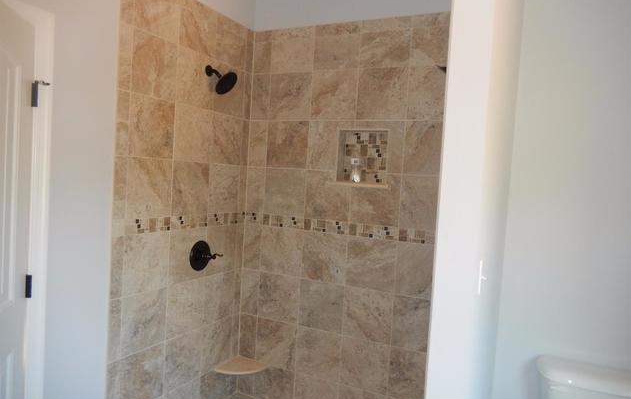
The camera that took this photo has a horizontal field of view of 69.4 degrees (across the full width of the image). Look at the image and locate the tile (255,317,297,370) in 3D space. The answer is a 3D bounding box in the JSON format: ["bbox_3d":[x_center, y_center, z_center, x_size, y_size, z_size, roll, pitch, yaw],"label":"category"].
[{"bbox_3d":[-0.251,0.946,2.992,0.302,0.302,0.010,5,3,27],"label":"tile"}]

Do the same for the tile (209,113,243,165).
[{"bbox_3d":[-0.553,-0.371,2.869,0.010,0.302,0.302,5,3,26],"label":"tile"}]

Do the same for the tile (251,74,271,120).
[{"bbox_3d":[-0.361,-0.675,3.021,0.146,0.302,0.010,5,3,27],"label":"tile"}]

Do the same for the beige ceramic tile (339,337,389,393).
[{"bbox_3d":[0.295,0.990,2.717,0.302,0.302,0.010,5,3,27],"label":"beige ceramic tile"}]

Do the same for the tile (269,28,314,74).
[{"bbox_3d":[-0.140,-0.954,2.905,0.302,0.284,0.010,5,3,27],"label":"tile"}]

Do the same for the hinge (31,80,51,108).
[{"bbox_3d":[-1.081,-0.416,1.798,0.035,0.096,0.048,5,3,27],"label":"hinge"}]

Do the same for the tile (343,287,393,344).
[{"bbox_3d":[0.312,0.688,2.711,0.302,0.302,0.010,5,3,26],"label":"tile"}]

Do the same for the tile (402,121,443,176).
[{"bbox_3d":[0.648,-0.290,2.553,0.303,0.306,0.012,4,2,26],"label":"tile"}]

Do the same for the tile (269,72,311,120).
[{"bbox_3d":[-0.157,-0.655,2.921,0.302,0.302,0.010,5,3,26],"label":"tile"}]

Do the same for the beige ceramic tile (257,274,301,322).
[{"bbox_3d":[-0.234,0.642,2.975,0.302,0.302,0.010,5,3,26],"label":"beige ceramic tile"}]

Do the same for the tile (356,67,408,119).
[{"bbox_3d":[0.389,-0.613,2.654,0.302,0.302,0.010,5,3,26],"label":"tile"}]

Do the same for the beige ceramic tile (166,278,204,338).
[{"bbox_3d":[-0.749,0.628,2.639,0.010,0.302,0.302,5,3,26],"label":"beige ceramic tile"}]

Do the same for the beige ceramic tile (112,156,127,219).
[{"bbox_3d":[-0.928,-0.057,2.159,0.010,0.302,0.072,5,3,26],"label":"beige ceramic tile"}]

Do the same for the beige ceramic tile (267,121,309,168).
[{"bbox_3d":[-0.180,-0.351,2.947,0.306,0.308,0.013,5,3,26],"label":"beige ceramic tile"}]

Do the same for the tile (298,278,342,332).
[{"bbox_3d":[0.038,0.664,2.840,0.302,0.302,0.010,5,3,26],"label":"tile"}]

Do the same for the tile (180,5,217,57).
[{"bbox_3d":[-0.661,-0.930,2.564,0.013,0.209,0.310,5,3,26],"label":"tile"}]

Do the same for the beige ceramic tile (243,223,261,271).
[{"bbox_3d":[-0.421,0.325,3.084,0.146,0.297,0.012,4,2,26],"label":"beige ceramic tile"}]

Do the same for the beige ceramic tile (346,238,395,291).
[{"bbox_3d":[0.329,0.386,2.690,0.302,0.302,0.010,5,3,27],"label":"beige ceramic tile"}]

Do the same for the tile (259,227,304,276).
[{"bbox_3d":[-0.219,0.337,2.967,0.306,0.301,0.011,5,3,27],"label":"tile"}]

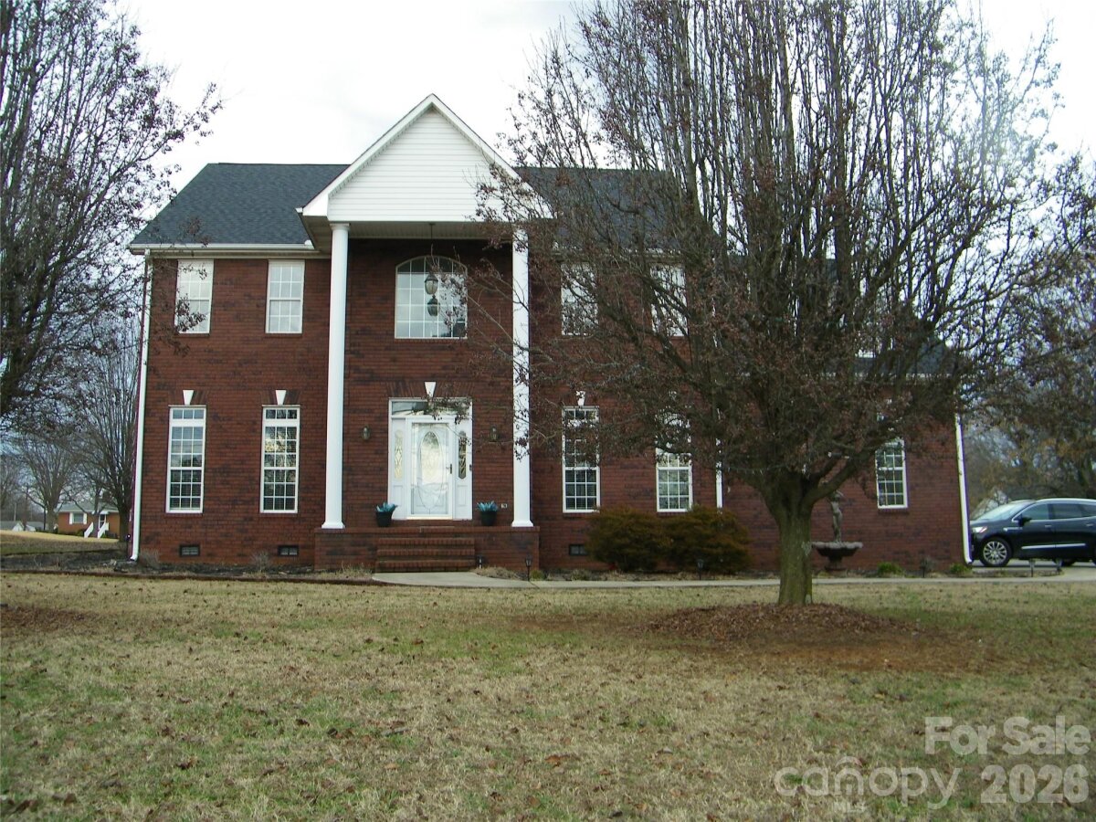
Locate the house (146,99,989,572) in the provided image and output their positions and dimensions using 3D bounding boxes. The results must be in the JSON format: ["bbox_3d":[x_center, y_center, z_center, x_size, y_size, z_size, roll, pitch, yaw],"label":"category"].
[{"bbox_3d":[0.364,-1.492,22.391,18.600,10.400,12.000,0,-8,-3],"label":"house"}]

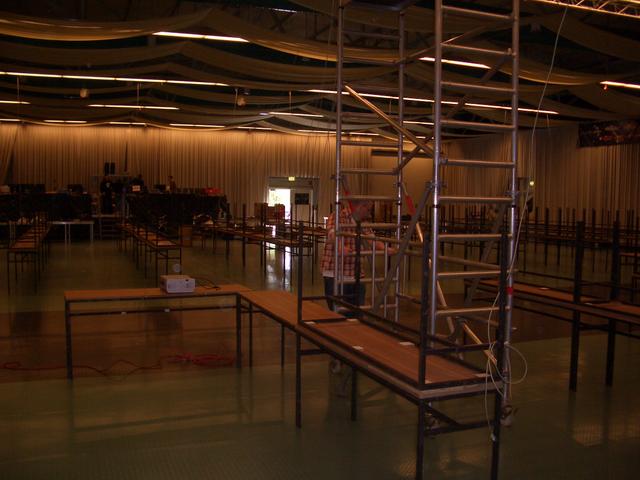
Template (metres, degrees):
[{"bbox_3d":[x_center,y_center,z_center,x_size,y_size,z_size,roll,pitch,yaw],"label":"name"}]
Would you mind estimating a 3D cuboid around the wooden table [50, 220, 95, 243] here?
[{"bbox_3d":[-9.293,-0.301,24.330,1.600,0.770,0.750,-1,4,-21],"label":"wooden table"}]

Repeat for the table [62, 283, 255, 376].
[{"bbox_3d":[-1.607,0.902,6.461,1.778,0.780,0.499,-1,4,-21],"label":"table"}]

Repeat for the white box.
[{"bbox_3d":[-1.443,0.443,6.593,0.290,0.130,0.350,-1,4,-21],"label":"white box"}]

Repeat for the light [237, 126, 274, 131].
[{"bbox_3d":[-3.283,-5.579,32.491,1.850,0.120,0.150,-1,4,-21],"label":"light"}]

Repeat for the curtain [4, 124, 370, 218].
[{"bbox_3d":[-5.990,-3.039,33.247,18.944,5.200,0.300,-1,4,-21],"label":"curtain"}]

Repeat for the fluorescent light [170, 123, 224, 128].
[{"bbox_3d":[-6.022,-5.542,31.583,2.750,0.120,0.150,-1,4,-21],"label":"fluorescent light"}]

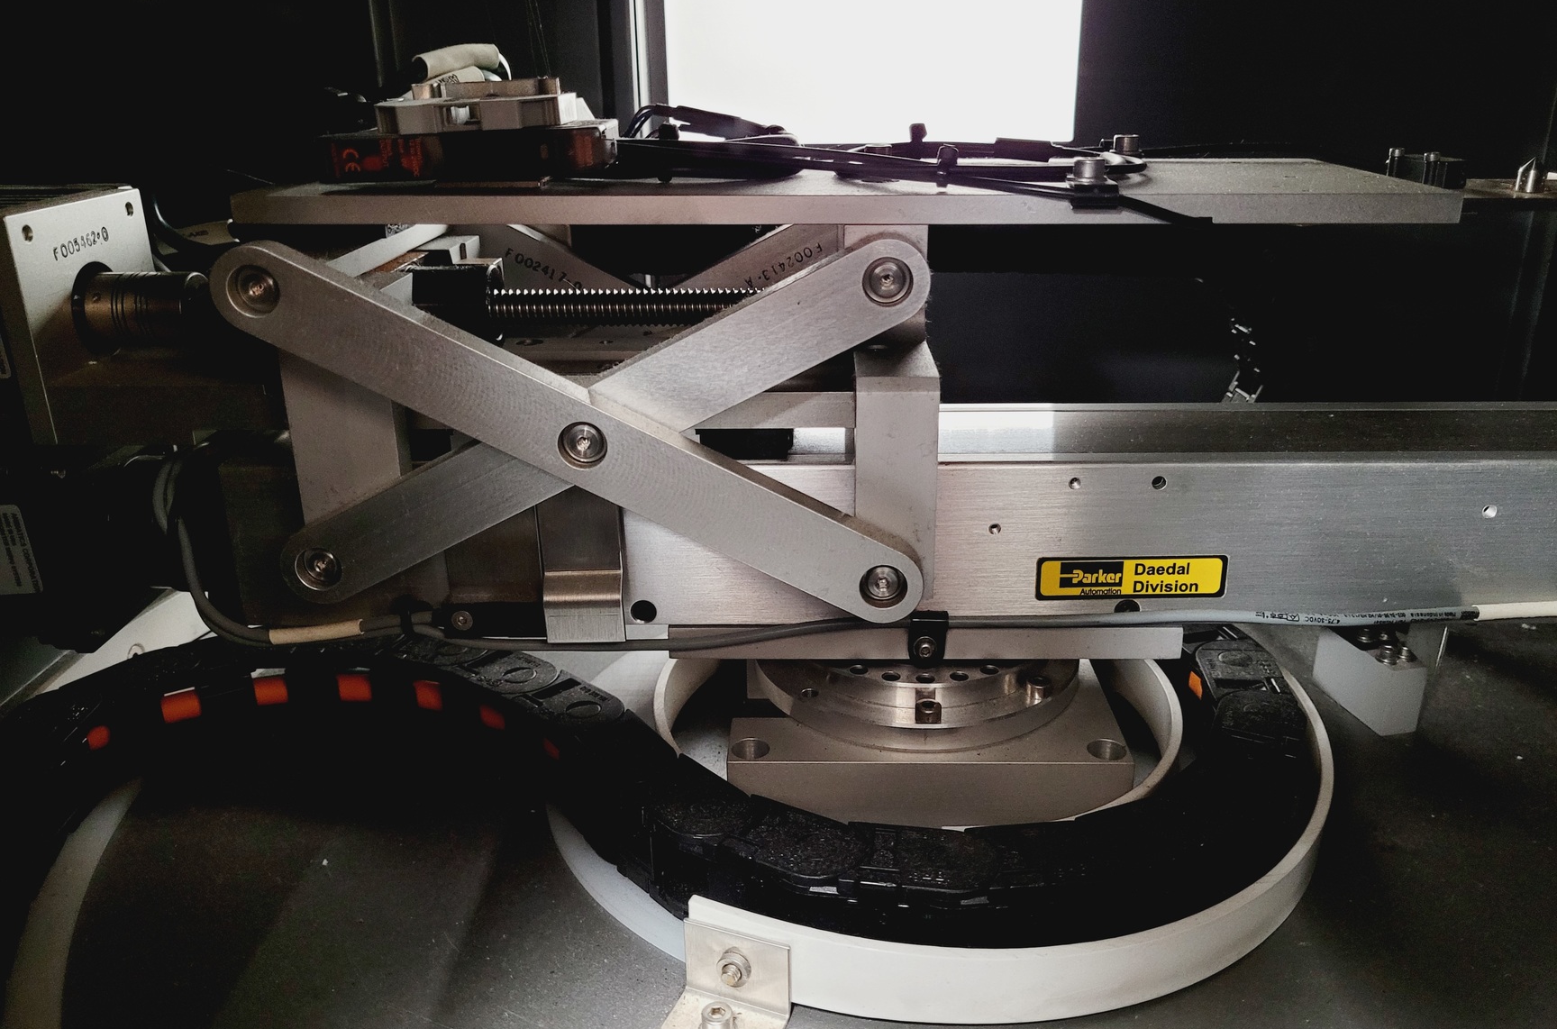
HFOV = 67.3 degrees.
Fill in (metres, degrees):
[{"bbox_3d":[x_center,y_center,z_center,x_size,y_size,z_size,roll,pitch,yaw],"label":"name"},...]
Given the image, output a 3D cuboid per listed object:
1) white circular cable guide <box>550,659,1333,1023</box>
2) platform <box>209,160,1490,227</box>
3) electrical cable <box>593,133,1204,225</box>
[{"bbox_3d":[0.056,0.081,0.478,0.306,0.026,0.306,0,22,0],"label":"white circular cable guide"},{"bbox_3d":[0.020,-0.112,0.402,0.367,0.009,0.109,0,22,1],"label":"platform"},{"bbox_3d":[0.035,-0.110,0.381,0.182,0.019,0.080,0,22,1],"label":"electrical cable"}]

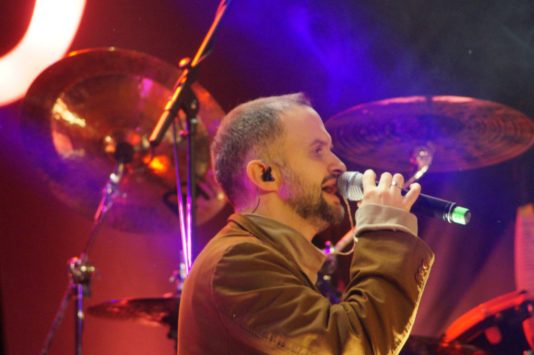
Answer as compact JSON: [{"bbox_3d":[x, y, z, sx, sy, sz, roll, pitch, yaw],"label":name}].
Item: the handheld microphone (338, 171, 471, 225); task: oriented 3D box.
[{"bbox_3d":[0.235,0.038,8.800,0.255,0.050,0.050,15,0,25],"label":"handheld microphone"}]

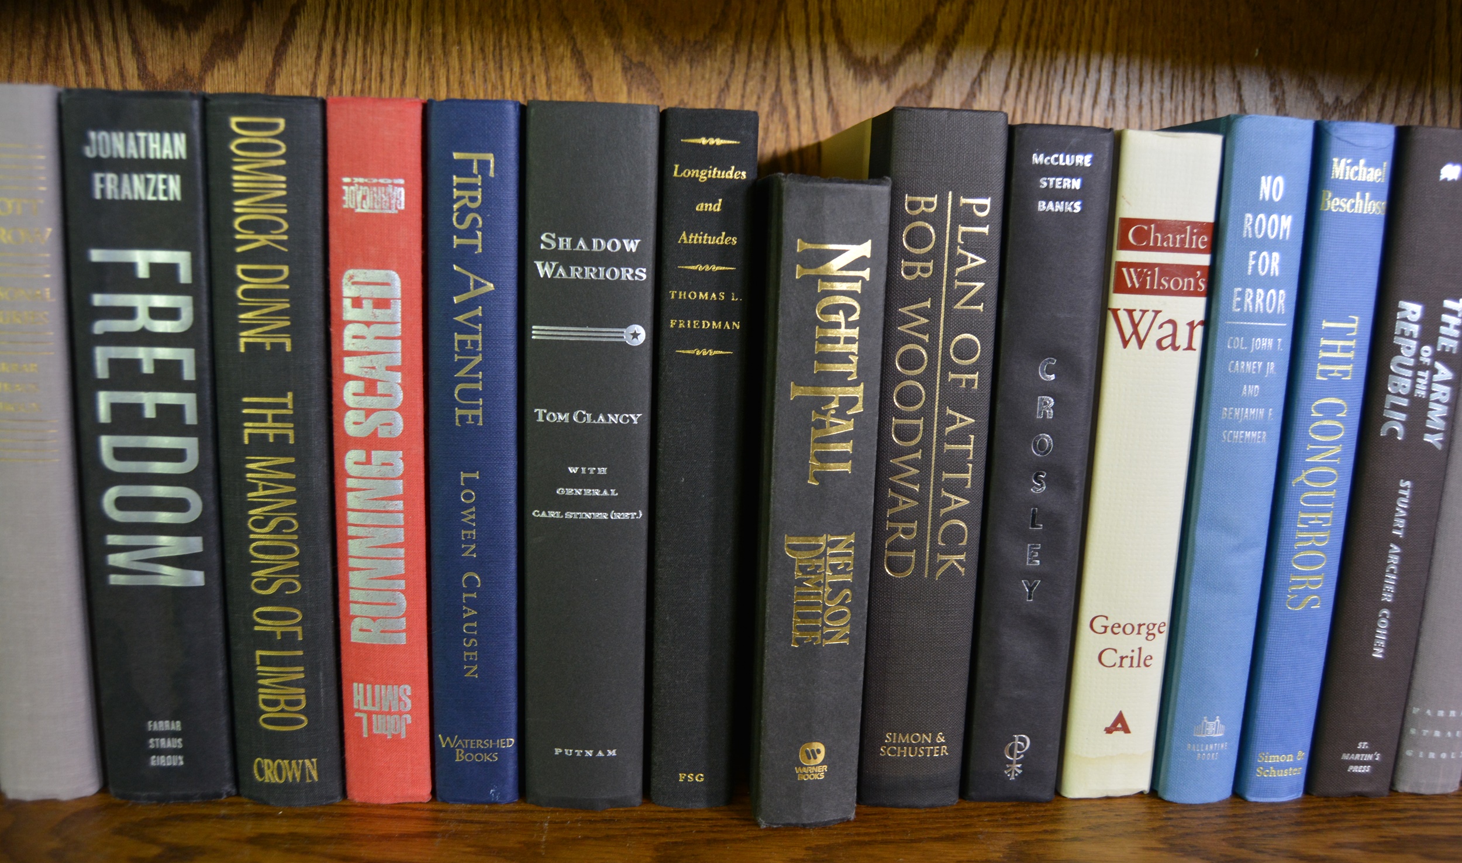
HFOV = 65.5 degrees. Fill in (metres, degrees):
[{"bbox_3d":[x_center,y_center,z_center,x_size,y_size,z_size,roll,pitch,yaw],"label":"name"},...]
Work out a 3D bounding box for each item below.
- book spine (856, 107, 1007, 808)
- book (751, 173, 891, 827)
[{"bbox_3d":[0.060,0.002,0.461,0.038,0.241,0.154,1,10,-6],"label":"book spine"},{"bbox_3d":[0.021,0.016,0.444,0.035,0.217,0.147,1,10,-7],"label":"book"}]

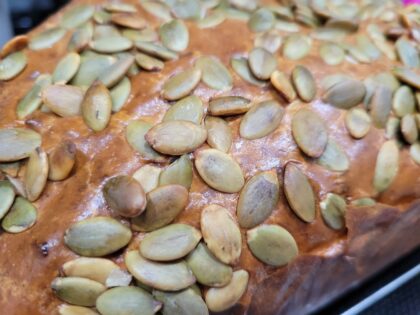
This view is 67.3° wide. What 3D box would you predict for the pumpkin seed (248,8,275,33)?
[{"bbox_3d":[0.016,-0.044,0.101,0.008,0.003,0.014,20,57,6],"label":"pumpkin seed"}]

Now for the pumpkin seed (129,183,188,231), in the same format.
[{"bbox_3d":[-0.011,0.011,0.072,0.015,0.003,0.008,-34,79,-8],"label":"pumpkin seed"}]

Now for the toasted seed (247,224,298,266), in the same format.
[{"bbox_3d":[0.015,0.021,0.076,0.013,0.003,0.009,18,77,-1],"label":"toasted seed"}]

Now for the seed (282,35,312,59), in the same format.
[{"bbox_3d":[0.028,-0.035,0.100,0.008,0.003,0.015,31,60,11],"label":"seed"}]

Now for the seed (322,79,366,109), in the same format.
[{"bbox_3d":[0.039,-0.018,0.092,0.014,0.003,0.008,-27,72,-10],"label":"seed"}]

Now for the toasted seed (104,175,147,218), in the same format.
[{"bbox_3d":[-0.020,0.009,0.072,0.013,0.003,0.009,34,77,30],"label":"toasted seed"}]

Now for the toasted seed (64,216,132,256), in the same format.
[{"bbox_3d":[-0.026,0.018,0.074,0.016,0.003,0.009,-2,78,2],"label":"toasted seed"}]

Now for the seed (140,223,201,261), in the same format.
[{"bbox_3d":[-0.009,0.020,0.074,0.014,0.003,0.008,-9,79,-2],"label":"seed"}]

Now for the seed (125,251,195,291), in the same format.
[{"bbox_3d":[-0.012,0.026,0.074,0.017,0.003,0.008,18,82,3],"label":"seed"}]

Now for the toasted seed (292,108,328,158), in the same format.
[{"bbox_3d":[0.026,-0.006,0.083,0.009,0.003,0.015,-3,66,-9],"label":"toasted seed"}]

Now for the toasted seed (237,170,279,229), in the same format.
[{"bbox_3d":[0.011,0.010,0.074,0.008,0.003,0.015,32,79,-3],"label":"toasted seed"}]

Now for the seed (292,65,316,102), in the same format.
[{"bbox_3d":[0.028,-0.022,0.094,0.007,0.003,0.014,1,61,-8],"label":"seed"}]

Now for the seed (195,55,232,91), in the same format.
[{"bbox_3d":[0.001,-0.023,0.085,0.008,0.003,0.014,-22,65,-19],"label":"seed"}]

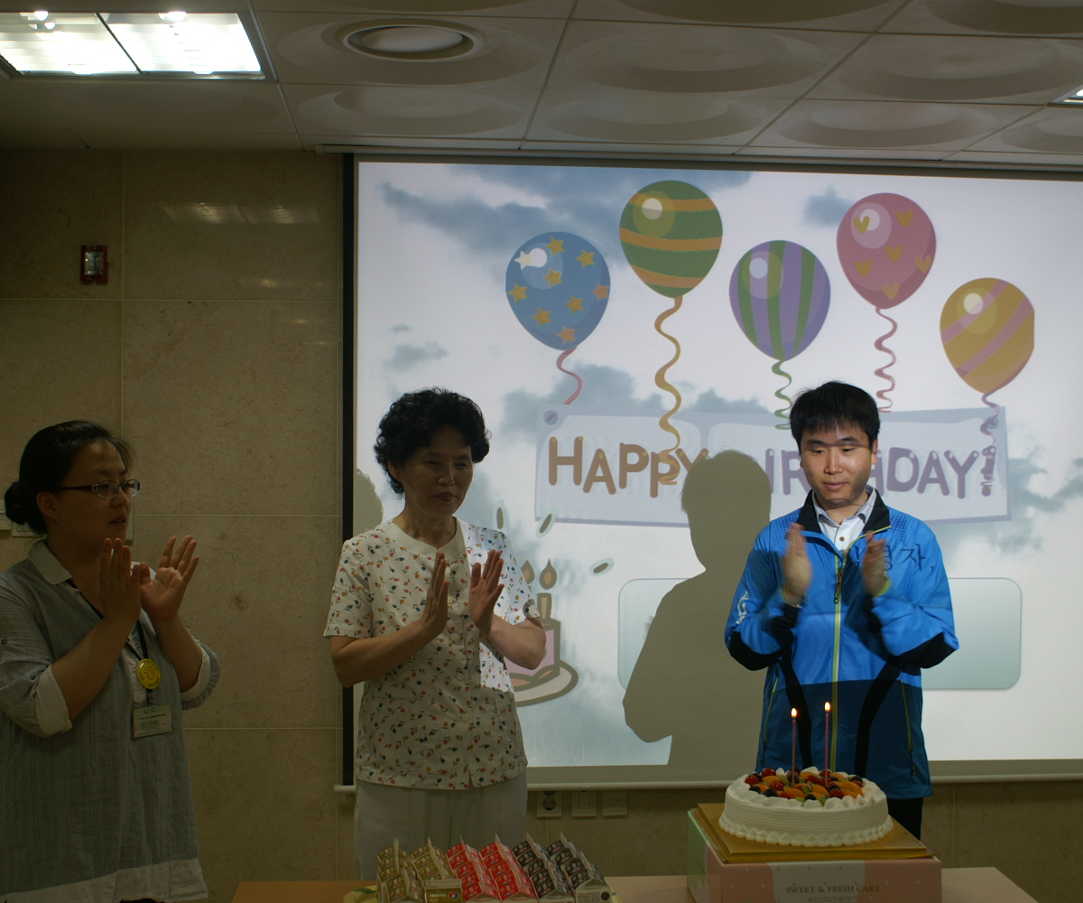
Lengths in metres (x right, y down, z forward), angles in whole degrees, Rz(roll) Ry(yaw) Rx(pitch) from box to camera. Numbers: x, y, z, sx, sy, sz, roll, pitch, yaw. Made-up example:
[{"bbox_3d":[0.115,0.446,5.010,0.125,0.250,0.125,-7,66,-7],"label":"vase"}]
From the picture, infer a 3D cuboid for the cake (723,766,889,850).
[{"bbox_3d":[0.427,0.558,2.360,0.275,0.080,0.275,0,1,5],"label":"cake"}]

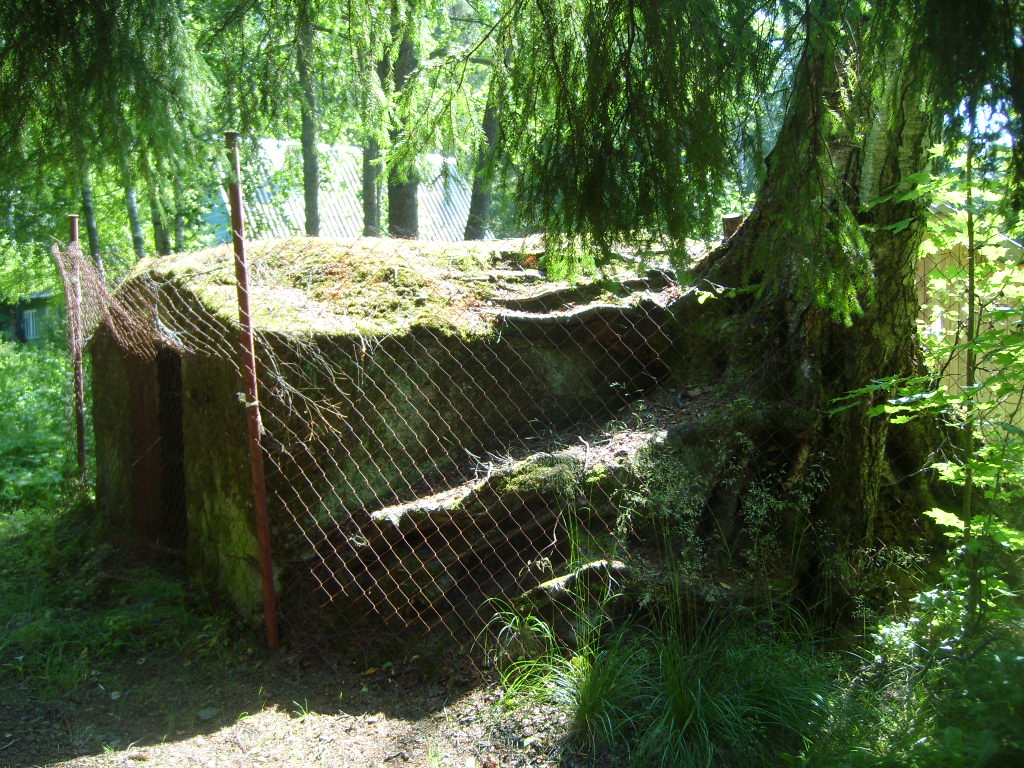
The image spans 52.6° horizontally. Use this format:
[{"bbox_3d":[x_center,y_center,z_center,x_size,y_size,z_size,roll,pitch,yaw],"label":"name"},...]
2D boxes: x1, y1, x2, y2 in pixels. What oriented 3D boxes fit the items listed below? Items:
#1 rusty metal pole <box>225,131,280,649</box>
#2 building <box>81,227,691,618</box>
[{"bbox_3d":[-0.972,0.043,3.877,0.050,1.942,0.050,-3,4,0],"label":"rusty metal pole"},{"bbox_3d":[-0.614,0.039,5.785,2.754,1.600,1.928,-5,7,-43],"label":"building"}]

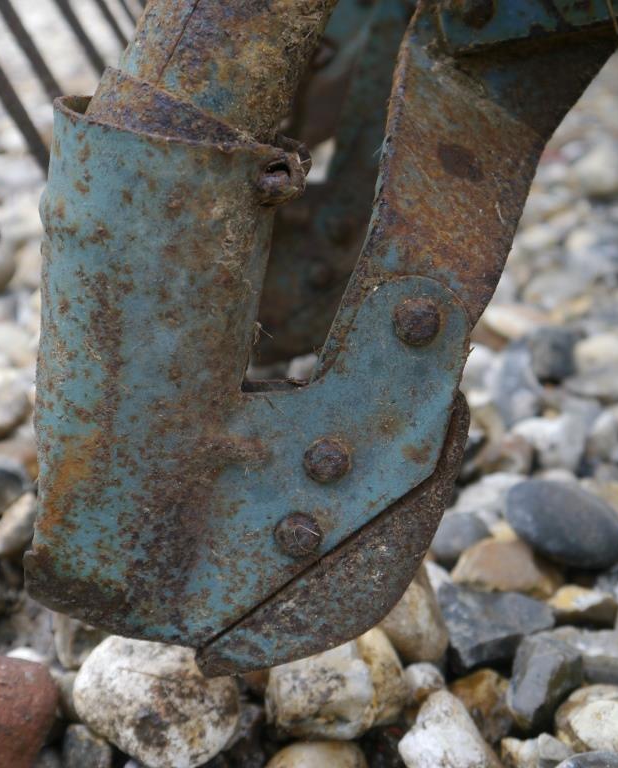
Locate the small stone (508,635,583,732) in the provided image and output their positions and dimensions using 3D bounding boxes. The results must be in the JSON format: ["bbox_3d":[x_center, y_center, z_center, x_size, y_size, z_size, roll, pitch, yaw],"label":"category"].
[{"bbox_3d":[0.079,0.100,0.475,0.023,0.026,0.033,7,27,13],"label":"small stone"}]

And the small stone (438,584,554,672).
[{"bbox_3d":[0.067,0.088,0.513,0.041,0.024,0.034,0,26,0],"label":"small stone"}]

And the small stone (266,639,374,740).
[{"bbox_3d":[0.004,0.101,0.472,0.035,0.028,0.034,0,26,0],"label":"small stone"}]

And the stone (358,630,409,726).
[{"bbox_3d":[0.024,0.116,0.562,0.030,0.036,0.029,0,22,0],"label":"stone"}]

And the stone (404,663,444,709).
[{"bbox_3d":[0.038,0.101,0.473,0.015,0.014,0.016,0,26,0],"label":"stone"}]

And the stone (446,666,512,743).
[{"bbox_3d":[0.058,0.109,0.482,0.025,0.023,0.023,0,26,0],"label":"stone"}]

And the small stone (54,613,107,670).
[{"bbox_3d":[-0.080,0.090,0.496,0.021,0.020,0.022,0,26,0],"label":"small stone"}]

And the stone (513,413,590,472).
[{"bbox_3d":[0.109,0.026,0.640,0.032,0.024,0.027,0,26,0],"label":"stone"}]

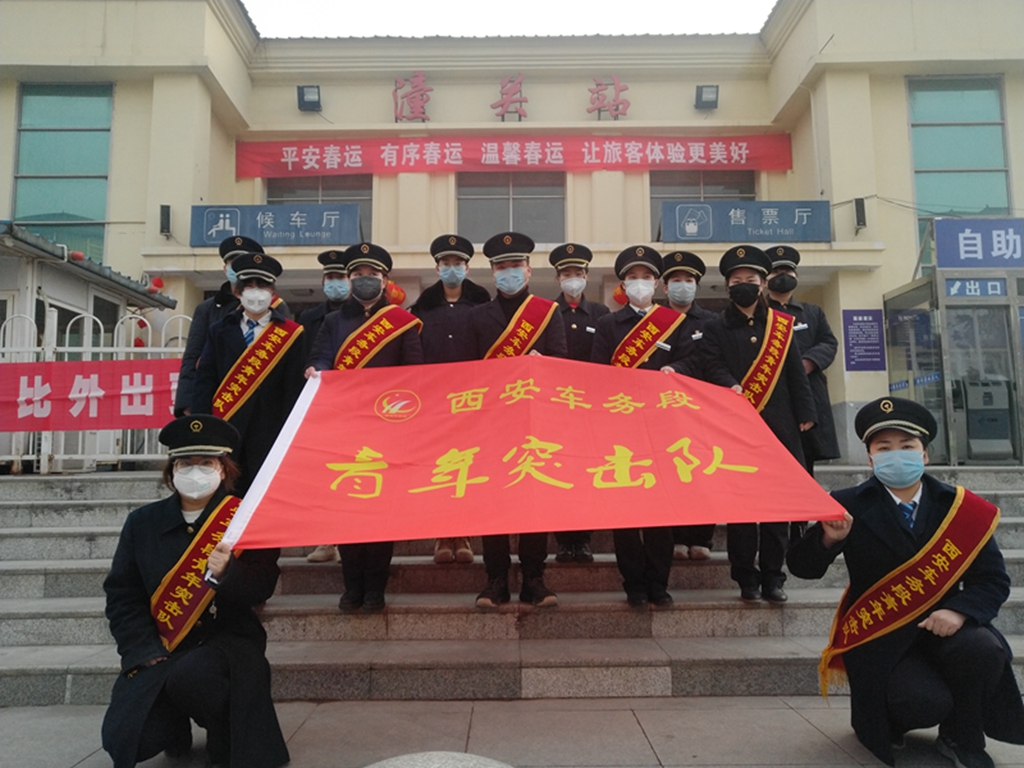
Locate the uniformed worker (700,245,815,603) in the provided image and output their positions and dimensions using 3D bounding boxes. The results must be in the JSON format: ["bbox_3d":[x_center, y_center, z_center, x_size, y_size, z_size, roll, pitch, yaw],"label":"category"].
[{"bbox_3d":[1.199,0.160,3.933,0.520,1.734,0.400,-1,-6,5],"label":"uniformed worker"}]

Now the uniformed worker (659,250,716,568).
[{"bbox_3d":[0.931,0.091,4.309,0.480,1.662,0.340,-2,-6,10],"label":"uniformed worker"}]

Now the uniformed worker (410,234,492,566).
[{"bbox_3d":[-0.324,0.054,4.277,0.500,1.754,0.350,0,-6,-2],"label":"uniformed worker"}]

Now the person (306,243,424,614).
[{"bbox_3d":[-0.704,0.168,3.812,0.550,1.730,0.400,0,-6,-5],"label":"person"}]

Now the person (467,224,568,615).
[{"bbox_3d":[0.026,0.134,3.829,0.480,1.786,0.380,-1,-6,0],"label":"person"}]

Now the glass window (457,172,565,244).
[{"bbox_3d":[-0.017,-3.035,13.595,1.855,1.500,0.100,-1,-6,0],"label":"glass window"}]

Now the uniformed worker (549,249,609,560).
[{"bbox_3d":[0.340,0.073,4.278,0.480,1.703,0.330,-1,-6,0],"label":"uniformed worker"}]

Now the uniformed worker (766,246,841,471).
[{"bbox_3d":[1.537,0.070,4.345,0.520,1.699,0.360,-2,-6,12],"label":"uniformed worker"}]

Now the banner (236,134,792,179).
[{"bbox_3d":[0.048,-3.679,12.859,8.953,0.678,0.060,-1,-6,0],"label":"banner"}]

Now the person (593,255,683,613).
[{"bbox_3d":[0.600,0.167,3.817,0.470,1.708,0.400,-1,-6,2],"label":"person"}]

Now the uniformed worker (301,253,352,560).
[{"bbox_3d":[-0.971,0.094,4.343,0.480,1.702,0.340,-1,-6,8],"label":"uniformed worker"}]

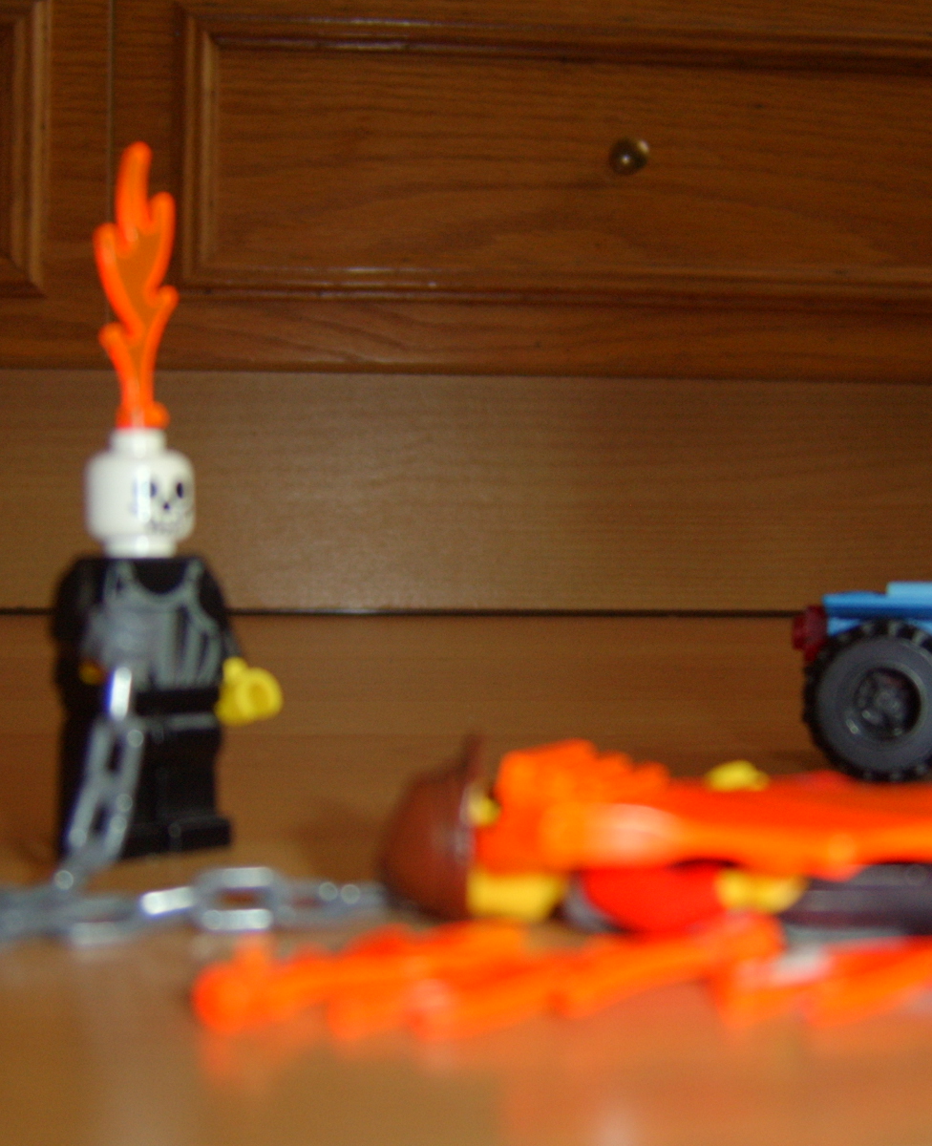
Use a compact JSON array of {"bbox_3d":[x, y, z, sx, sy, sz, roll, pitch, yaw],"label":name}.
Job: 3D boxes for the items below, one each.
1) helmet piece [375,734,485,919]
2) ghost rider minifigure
[{"bbox_3d":[-0.003,0.020,0.108,0.008,0.015,0.012,2,0,0],"label":"helmet piece"},{"bbox_3d":[-0.029,-0.007,0.130,0.022,0.068,0.013,-1,1,-44],"label":"ghost rider minifigure"}]

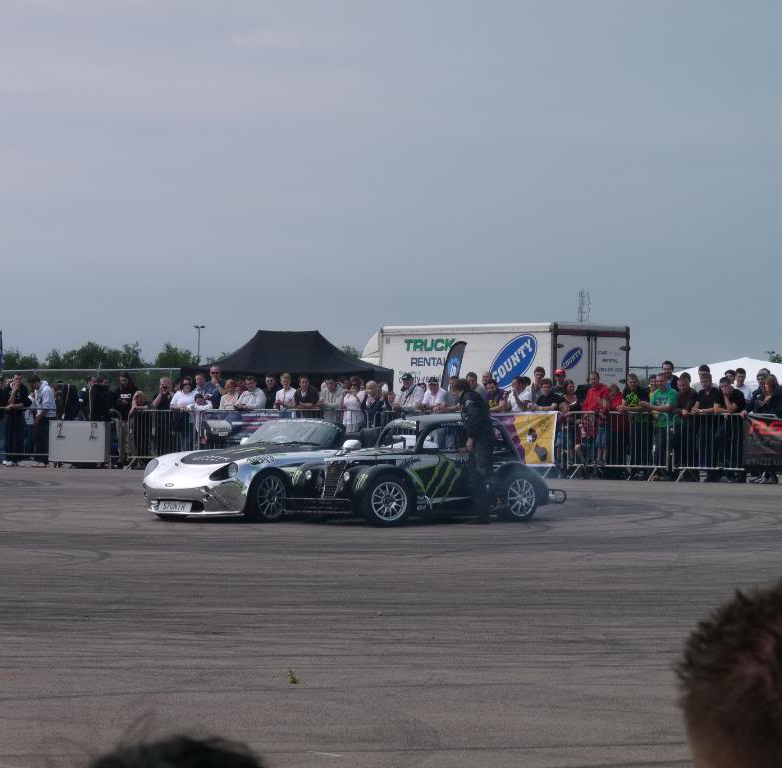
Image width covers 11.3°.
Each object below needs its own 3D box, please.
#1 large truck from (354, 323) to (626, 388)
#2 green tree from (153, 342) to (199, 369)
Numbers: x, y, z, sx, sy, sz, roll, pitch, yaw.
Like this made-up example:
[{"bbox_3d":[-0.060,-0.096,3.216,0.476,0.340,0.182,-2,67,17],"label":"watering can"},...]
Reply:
[{"bbox_3d":[2.090,0.270,95.900,2.500,3.370,7.900,0,0,-42],"label":"large truck"},{"bbox_3d":[-12.504,-0.200,230.000,2.550,4.400,2.500,0,0,0],"label":"green tree"}]

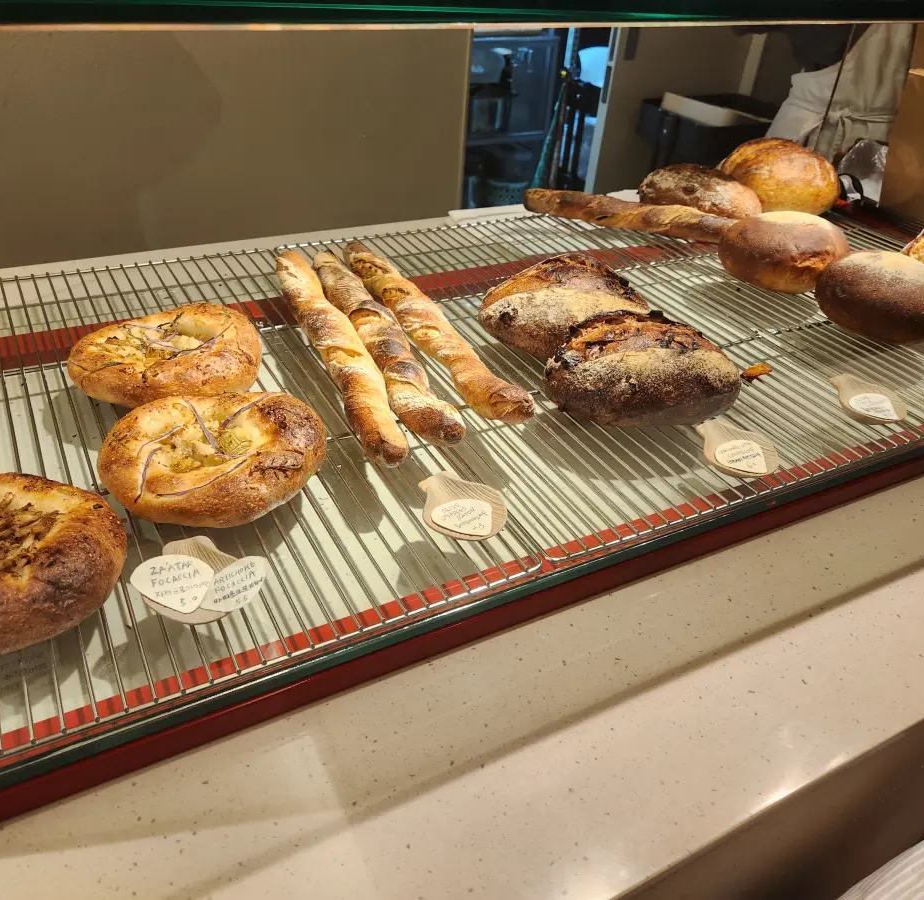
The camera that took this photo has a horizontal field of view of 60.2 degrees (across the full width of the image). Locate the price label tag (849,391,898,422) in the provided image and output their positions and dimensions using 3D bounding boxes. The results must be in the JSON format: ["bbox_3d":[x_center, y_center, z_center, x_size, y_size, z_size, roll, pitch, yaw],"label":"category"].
[{"bbox_3d":[0.372,-0.039,0.716,0.046,0.003,0.044,-5,36,-14],"label":"price label tag"}]

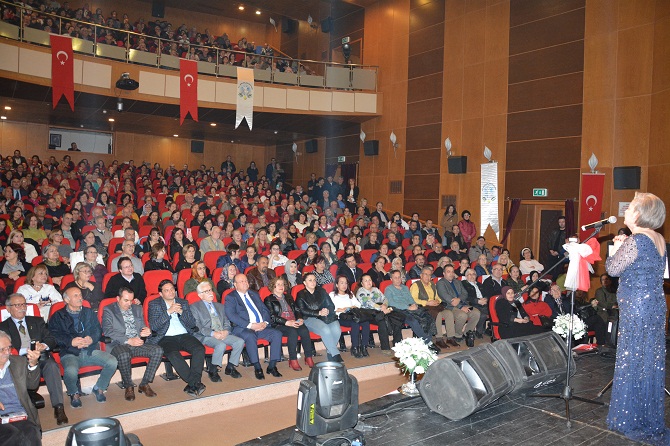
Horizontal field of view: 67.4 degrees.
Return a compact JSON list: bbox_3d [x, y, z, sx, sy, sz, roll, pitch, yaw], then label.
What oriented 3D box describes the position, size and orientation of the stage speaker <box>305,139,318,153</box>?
[{"bbox_3d":[-0.777,-2.574,16.900,0.300,0.430,0.400,-1,3,-40],"label":"stage speaker"}]

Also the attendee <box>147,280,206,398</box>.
[{"bbox_3d":[-1.916,1.355,6.144,0.600,1.290,0.850,-1,3,-41],"label":"attendee"}]

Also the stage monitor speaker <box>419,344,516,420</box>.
[{"bbox_3d":[1.078,1.246,4.049,0.520,0.450,0.700,3,2,43],"label":"stage monitor speaker"}]

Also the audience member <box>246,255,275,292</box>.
[{"bbox_3d":[-1.123,1.186,8.027,0.560,1.270,0.800,1,2,-29],"label":"audience member"}]

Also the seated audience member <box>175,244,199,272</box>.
[{"bbox_3d":[-2.292,0.965,8.228,0.550,1.200,0.800,-1,3,-41],"label":"seated audience member"}]

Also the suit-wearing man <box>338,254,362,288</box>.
[{"bbox_3d":[0.360,1.211,8.873,0.540,1.280,0.800,1,2,-26],"label":"suit-wearing man"}]

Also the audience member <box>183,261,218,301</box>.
[{"bbox_3d":[-1.892,1.182,7.418,0.550,1.200,0.800,-1,3,-41],"label":"audience member"}]

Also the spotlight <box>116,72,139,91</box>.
[{"bbox_3d":[-5.253,-3.575,12.714,0.520,0.430,0.450,1,2,-28],"label":"spotlight"}]

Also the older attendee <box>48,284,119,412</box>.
[{"bbox_3d":[-2.963,1.380,5.813,0.620,1.220,0.850,-1,3,-41],"label":"older attendee"}]

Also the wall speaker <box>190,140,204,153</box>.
[{"bbox_3d":[-4.836,-2.675,17.700,0.400,0.450,0.260,-1,3,-40],"label":"wall speaker"}]

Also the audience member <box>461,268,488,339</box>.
[{"bbox_3d":[2.465,1.386,8.750,0.550,1.230,0.880,0,3,-23],"label":"audience member"}]

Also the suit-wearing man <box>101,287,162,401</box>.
[{"bbox_3d":[-2.512,1.418,6.200,0.640,1.220,0.950,-1,3,-34],"label":"suit-wearing man"}]

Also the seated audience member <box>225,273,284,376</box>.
[{"bbox_3d":[-1.122,1.354,6.779,0.600,1.280,0.850,-1,3,-41],"label":"seated audience member"}]

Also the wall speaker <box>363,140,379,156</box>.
[{"bbox_3d":[1.122,-2.297,15.443,0.280,0.460,0.440,0,2,-41],"label":"wall speaker"}]

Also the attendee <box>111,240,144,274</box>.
[{"bbox_3d":[-3.335,0.895,8.150,0.560,1.240,0.820,0,3,-30],"label":"attendee"}]

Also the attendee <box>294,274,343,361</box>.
[{"bbox_3d":[-0.273,1.422,7.702,0.540,1.250,0.820,0,2,-40],"label":"attendee"}]

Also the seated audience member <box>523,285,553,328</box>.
[{"bbox_3d":[3.396,1.634,8.300,0.560,1.200,0.850,0,2,-19],"label":"seated audience member"}]

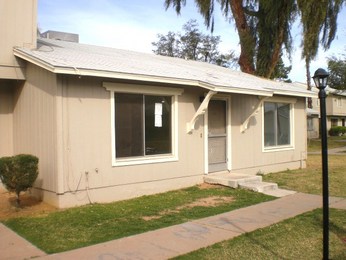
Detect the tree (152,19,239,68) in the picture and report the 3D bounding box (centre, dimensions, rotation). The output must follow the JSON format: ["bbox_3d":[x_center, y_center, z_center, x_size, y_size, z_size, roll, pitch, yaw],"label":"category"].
[{"bbox_3d":[1.659,-3.273,27.044,7.000,9.296,7.000,-1,1,0],"label":"tree"}]

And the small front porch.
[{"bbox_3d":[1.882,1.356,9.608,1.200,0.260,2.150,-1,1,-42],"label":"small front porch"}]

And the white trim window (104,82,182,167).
[{"bbox_3d":[-0.576,-0.116,8.839,2.342,1.810,0.140,-1,1,-42],"label":"white trim window"}]

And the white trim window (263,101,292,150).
[{"bbox_3d":[3.506,-0.140,12.546,1.866,1.603,0.120,-1,1,-42],"label":"white trim window"}]

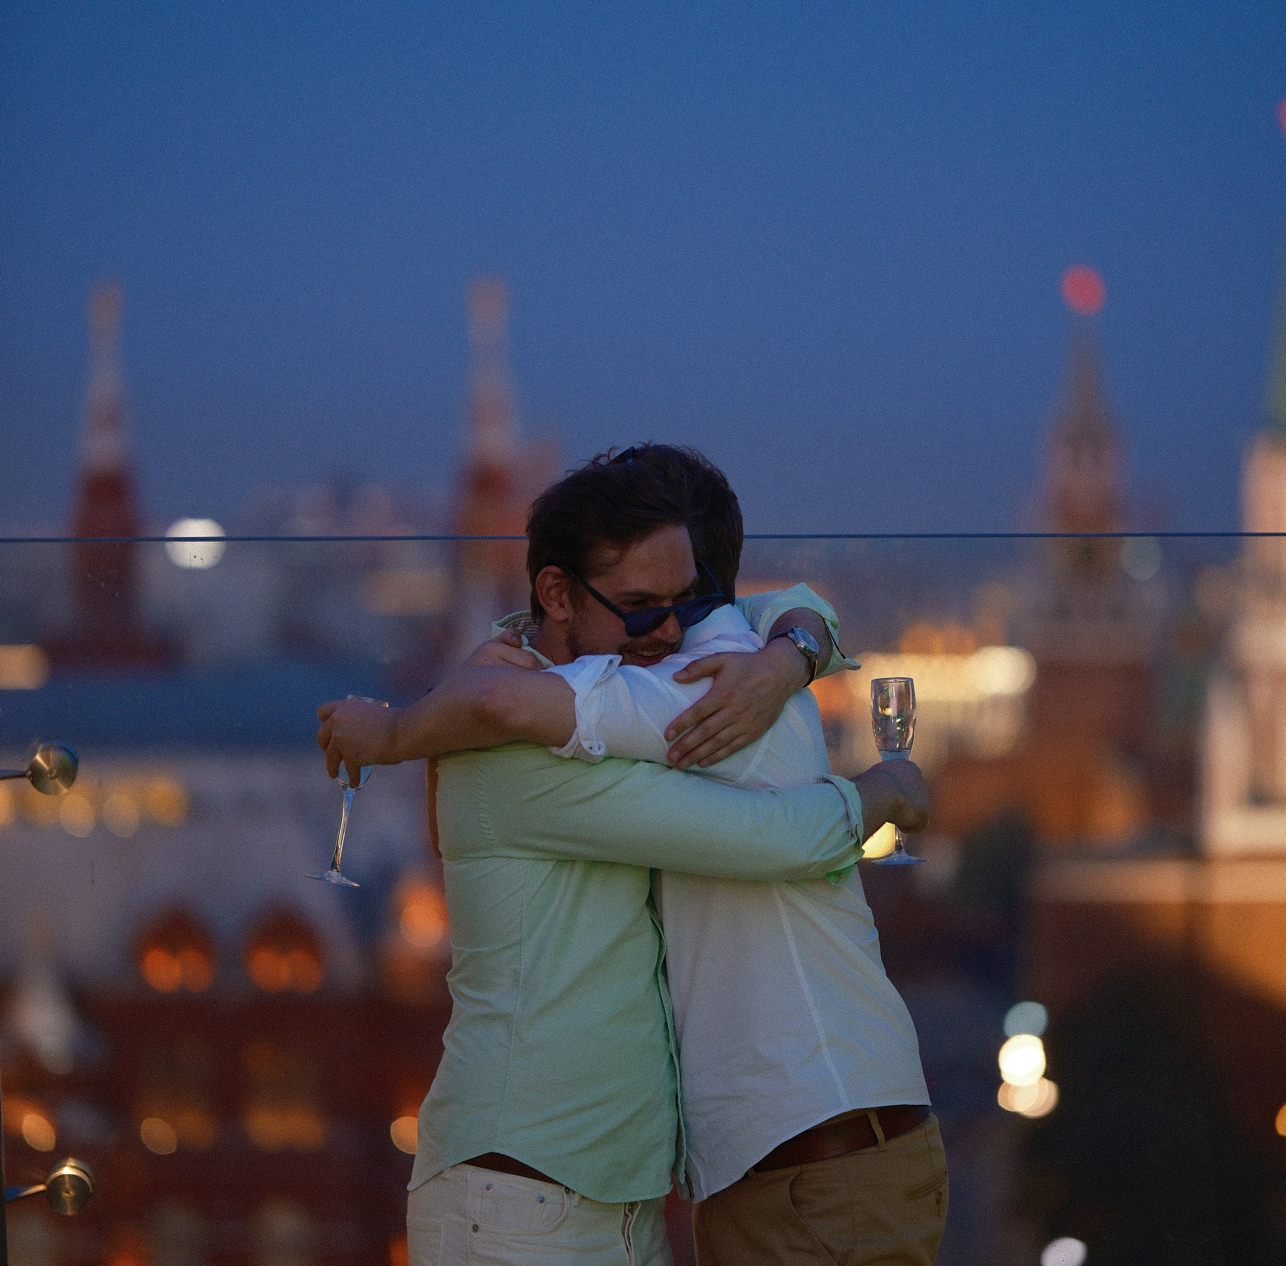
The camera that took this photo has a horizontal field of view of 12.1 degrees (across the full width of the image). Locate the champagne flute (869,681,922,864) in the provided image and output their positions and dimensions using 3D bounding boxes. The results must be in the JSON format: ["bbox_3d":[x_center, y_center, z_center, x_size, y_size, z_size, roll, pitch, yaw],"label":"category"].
[{"bbox_3d":[0.287,0.156,6.850,0.063,0.212,0.063,-3,1,0],"label":"champagne flute"}]

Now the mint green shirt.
[{"bbox_3d":[-0.007,0.298,6.900,0.540,0.700,0.500,1,2,23],"label":"mint green shirt"}]

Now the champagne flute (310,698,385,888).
[{"bbox_3d":[-0.329,0.179,6.820,0.063,0.212,0.063,11,1,0],"label":"champagne flute"}]

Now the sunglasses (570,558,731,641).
[{"bbox_3d":[-0.008,-0.058,6.907,0.143,0.048,0.145,-11,39,-39],"label":"sunglasses"}]

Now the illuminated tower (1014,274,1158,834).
[{"bbox_3d":[51.612,-6.502,705.000,16.000,70.000,16.000,0,1,2],"label":"illuminated tower"}]

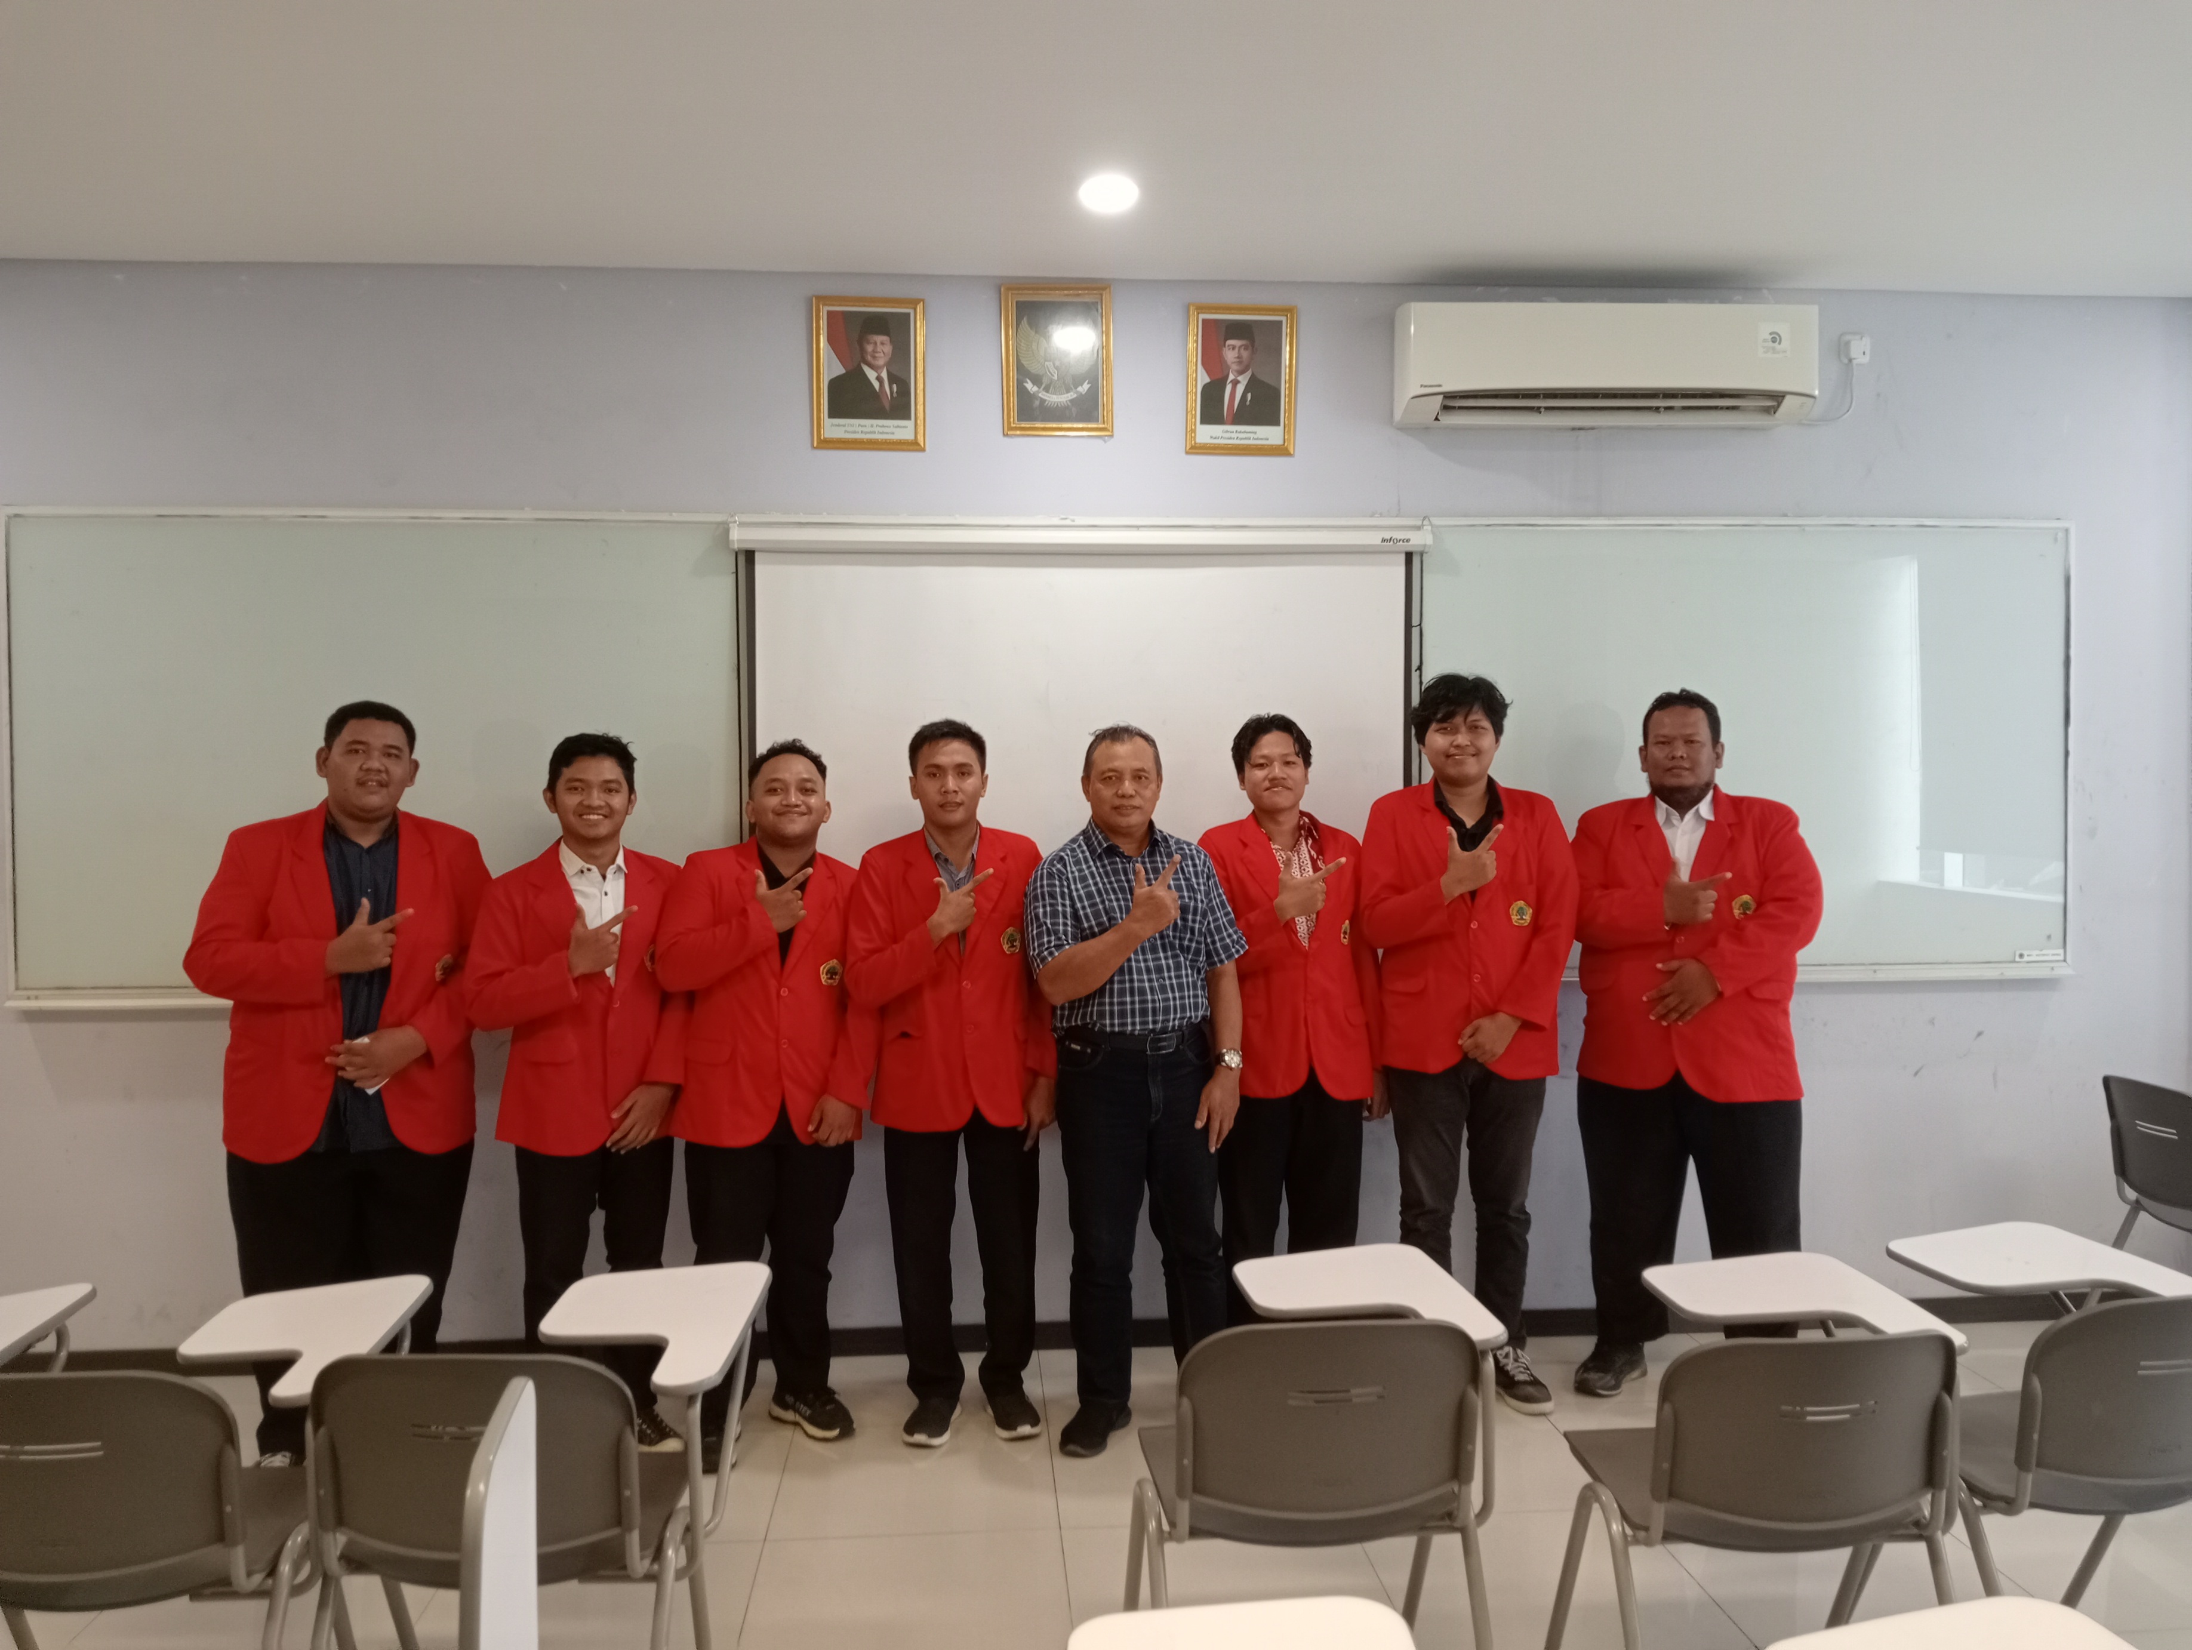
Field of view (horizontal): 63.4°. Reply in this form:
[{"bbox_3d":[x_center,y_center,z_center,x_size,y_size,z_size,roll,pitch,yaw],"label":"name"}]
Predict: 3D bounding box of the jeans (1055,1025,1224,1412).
[{"bbox_3d":[0.103,0.921,4.238,0.408,0.900,0.360,-1,2,-13],"label":"jeans"}]

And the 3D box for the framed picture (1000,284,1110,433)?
[{"bbox_3d":[-0.100,-1.222,4.691,0.290,0.395,0.030,0,2,-4],"label":"framed picture"}]

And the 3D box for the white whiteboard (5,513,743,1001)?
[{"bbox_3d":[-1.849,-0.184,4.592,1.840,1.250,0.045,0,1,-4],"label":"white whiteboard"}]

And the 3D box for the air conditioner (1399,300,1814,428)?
[{"bbox_3d":[1.339,-1.214,4.719,1.080,0.290,0.235,0,1,-4],"label":"air conditioner"}]

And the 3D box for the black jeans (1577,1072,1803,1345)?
[{"bbox_3d":[1.518,0.916,4.528,0.551,0.900,0.360,0,2,16],"label":"black jeans"}]

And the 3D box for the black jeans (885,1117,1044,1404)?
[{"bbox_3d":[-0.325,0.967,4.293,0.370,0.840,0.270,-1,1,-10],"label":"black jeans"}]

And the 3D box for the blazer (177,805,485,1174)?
[{"bbox_3d":[-1.691,0.347,3.963,0.629,0.780,0.440,-1,2,-22],"label":"blazer"}]

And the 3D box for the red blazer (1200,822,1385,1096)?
[{"bbox_3d":[0.460,0.314,4.329,0.469,0.675,0.360,-1,2,-10],"label":"red blazer"}]

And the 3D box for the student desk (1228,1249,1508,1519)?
[{"bbox_3d":[0.429,0.898,2.905,0.370,0.280,0.540,0,1,-4],"label":"student desk"}]

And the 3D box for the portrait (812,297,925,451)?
[{"bbox_3d":[-0.592,-1.178,4.654,0.292,0.395,0.030,0,2,-4],"label":"portrait"}]

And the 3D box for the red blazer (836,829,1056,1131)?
[{"bbox_3d":[-0.353,0.374,4.226,0.490,0.720,0.330,-1,1,-14],"label":"red blazer"}]

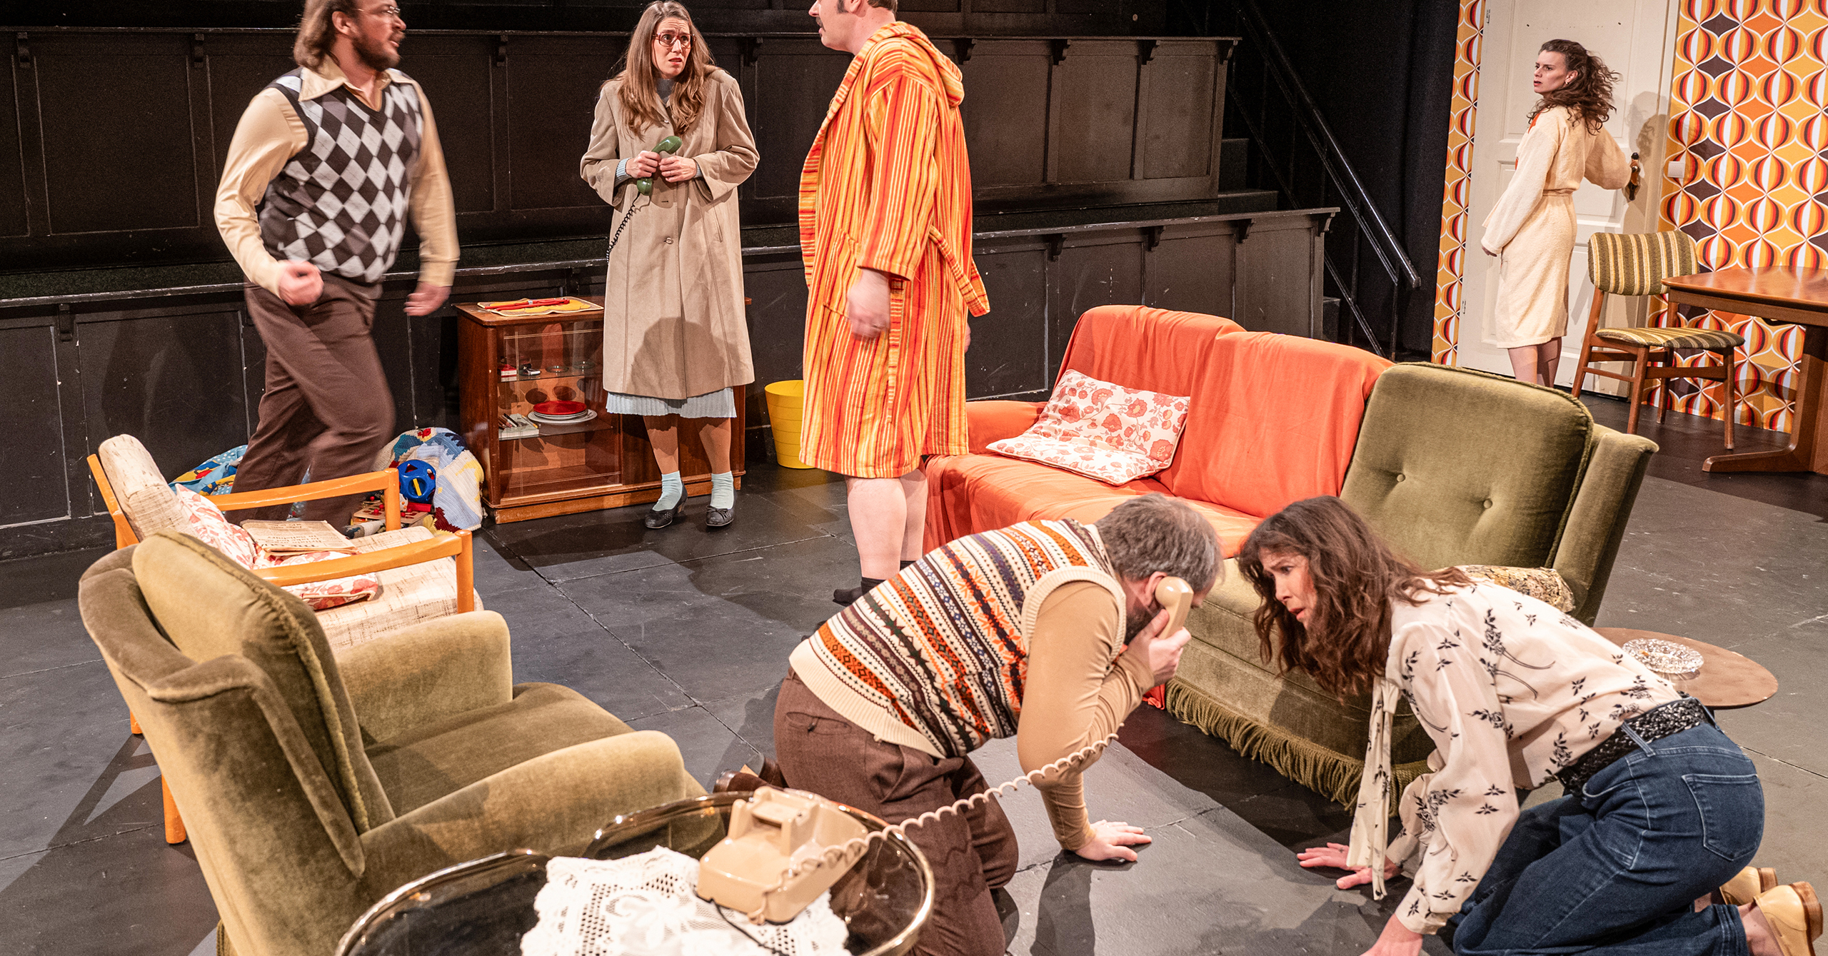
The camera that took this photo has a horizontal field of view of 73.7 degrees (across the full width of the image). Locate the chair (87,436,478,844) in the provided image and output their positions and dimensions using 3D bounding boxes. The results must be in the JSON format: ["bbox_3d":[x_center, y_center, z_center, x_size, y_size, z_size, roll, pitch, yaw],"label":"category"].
[{"bbox_3d":[-1.391,0.334,2.700,0.720,0.730,0.570,-10,17,-34],"label":"chair"}]

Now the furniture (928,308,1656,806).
[{"bbox_3d":[0.872,0.077,3.200,0.800,0.840,1.800,-11,18,-38],"label":"furniture"}]

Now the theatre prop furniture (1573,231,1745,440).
[{"bbox_3d":[3.105,-0.582,5.100,0.440,0.810,0.470,-4,15,-17],"label":"theatre prop furniture"}]

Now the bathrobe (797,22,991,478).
[{"bbox_3d":[-0.050,-0.643,3.420,0.460,1.200,0.550,3,14,11],"label":"bathrobe"}]

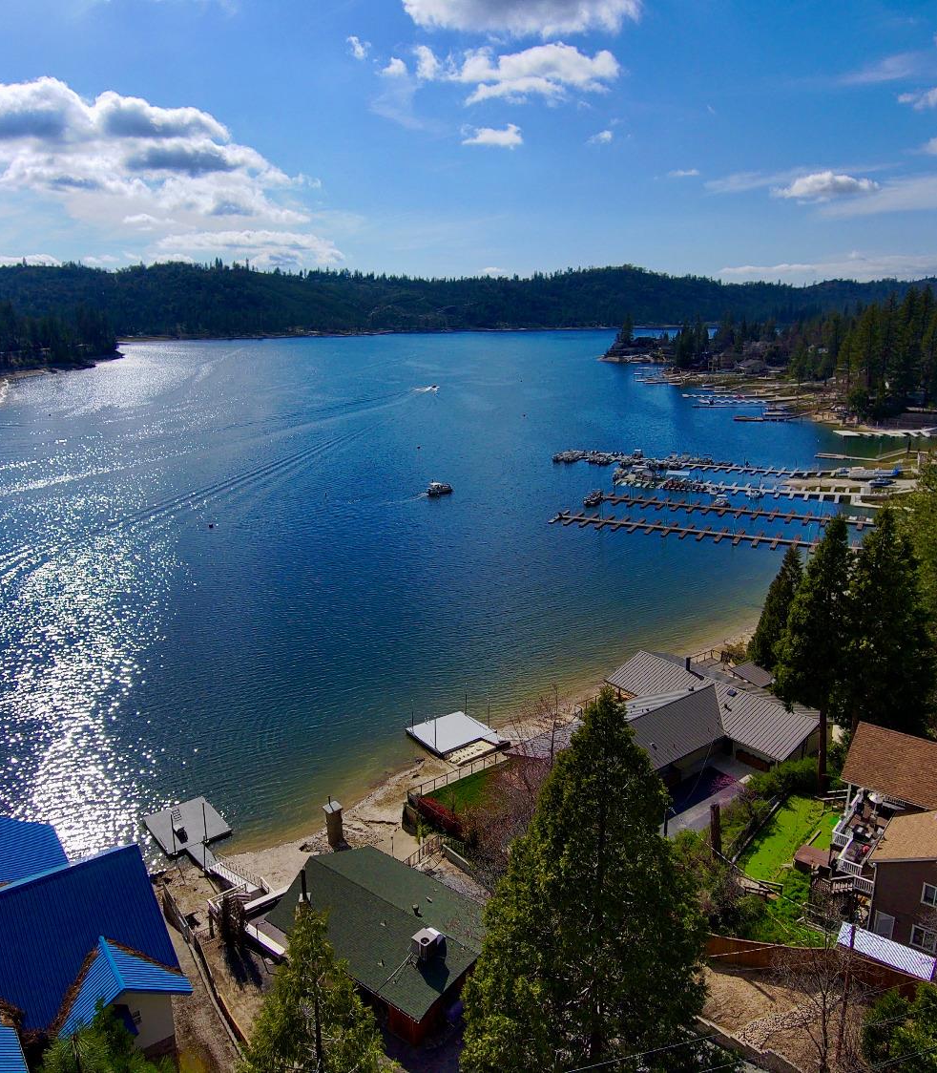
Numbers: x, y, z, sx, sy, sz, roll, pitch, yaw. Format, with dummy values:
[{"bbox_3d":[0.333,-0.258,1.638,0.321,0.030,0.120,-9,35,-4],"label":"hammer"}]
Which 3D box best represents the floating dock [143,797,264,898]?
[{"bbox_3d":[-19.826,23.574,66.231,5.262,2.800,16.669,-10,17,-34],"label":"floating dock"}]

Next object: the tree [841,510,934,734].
[{"bbox_3d":[29.971,7.892,62.661,7.600,20.160,7.600,-1,15,0],"label":"tree"}]

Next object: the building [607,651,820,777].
[{"bbox_3d":[17.435,15.310,72.287,18.400,5.700,19.200,-12,18,-37],"label":"building"}]

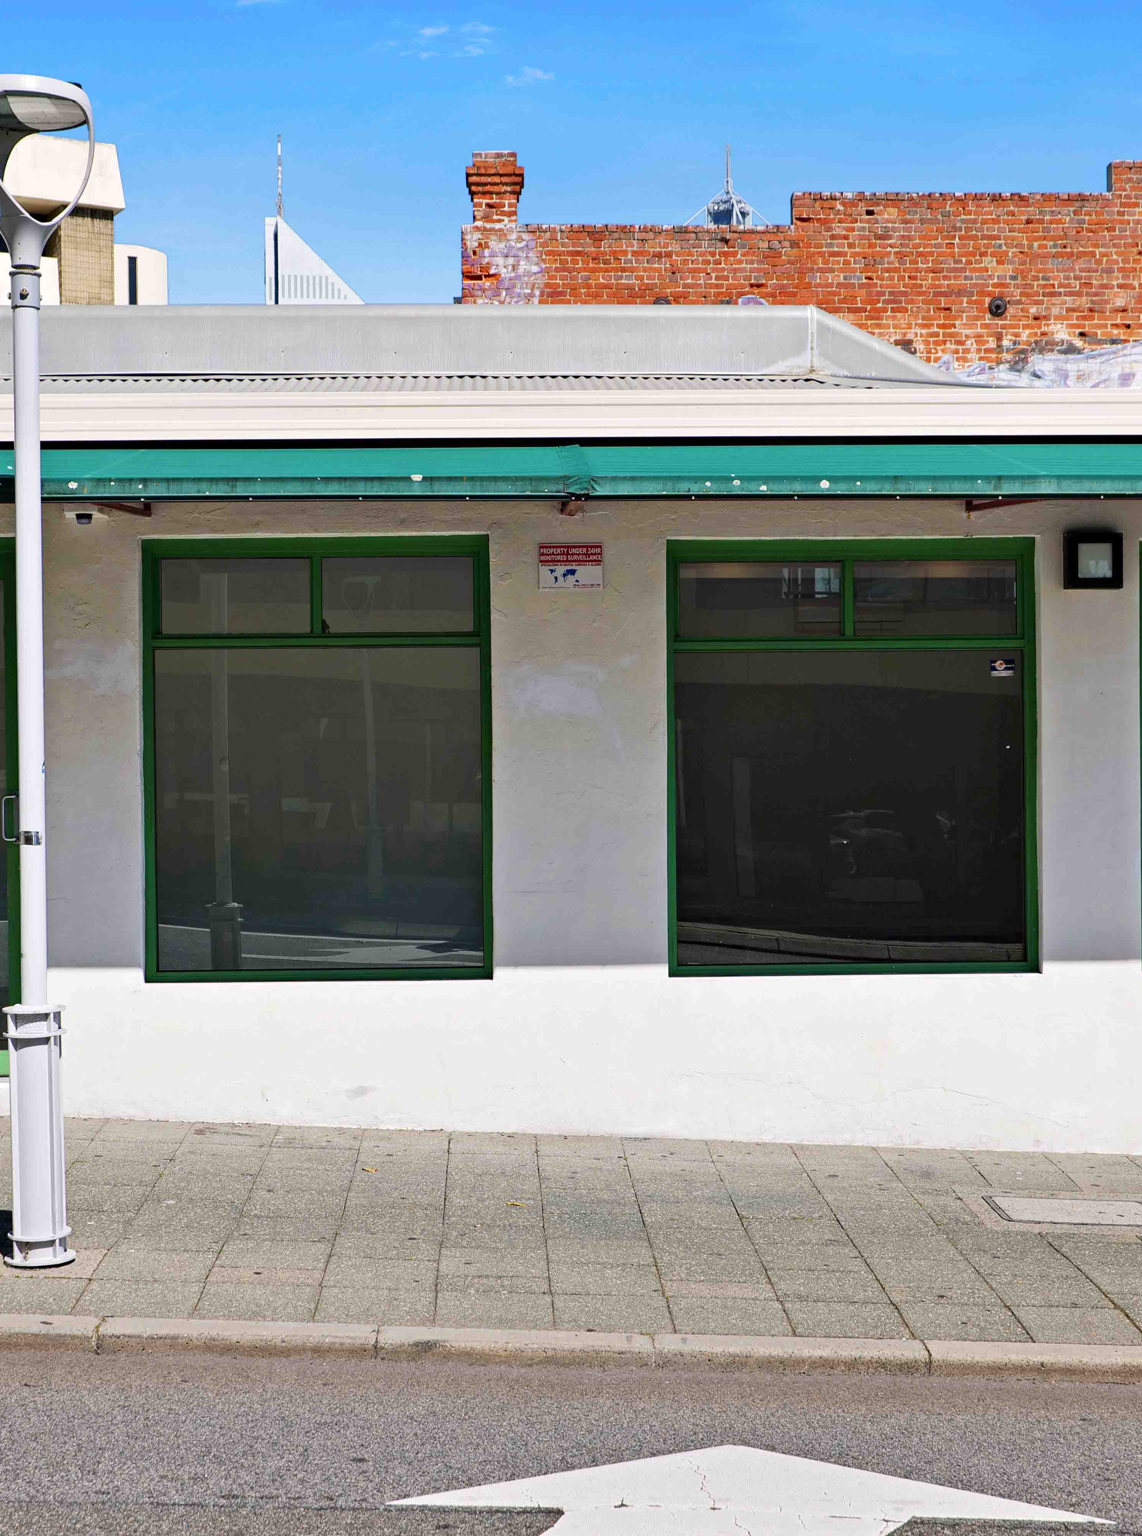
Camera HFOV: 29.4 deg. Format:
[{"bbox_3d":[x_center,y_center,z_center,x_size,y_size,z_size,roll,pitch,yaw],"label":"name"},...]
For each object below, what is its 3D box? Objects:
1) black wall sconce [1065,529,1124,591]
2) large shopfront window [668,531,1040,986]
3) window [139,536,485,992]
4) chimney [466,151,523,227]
[{"bbox_3d":[2.370,-0.945,9.912,0.251,0.273,0.100,-1,1,-2],"label":"black wall sconce"},{"bbox_3d":[1.295,-0.049,10.040,1.712,2.002,0.090,-1,1,-2],"label":"large shopfront window"},{"bbox_3d":[-1.153,-0.038,9.950,1.580,2.021,0.090,-1,1,-2],"label":"window"},{"bbox_3d":[-0.836,-6.290,23.935,0.620,0.824,0.620,-1,1,-2],"label":"chimney"}]

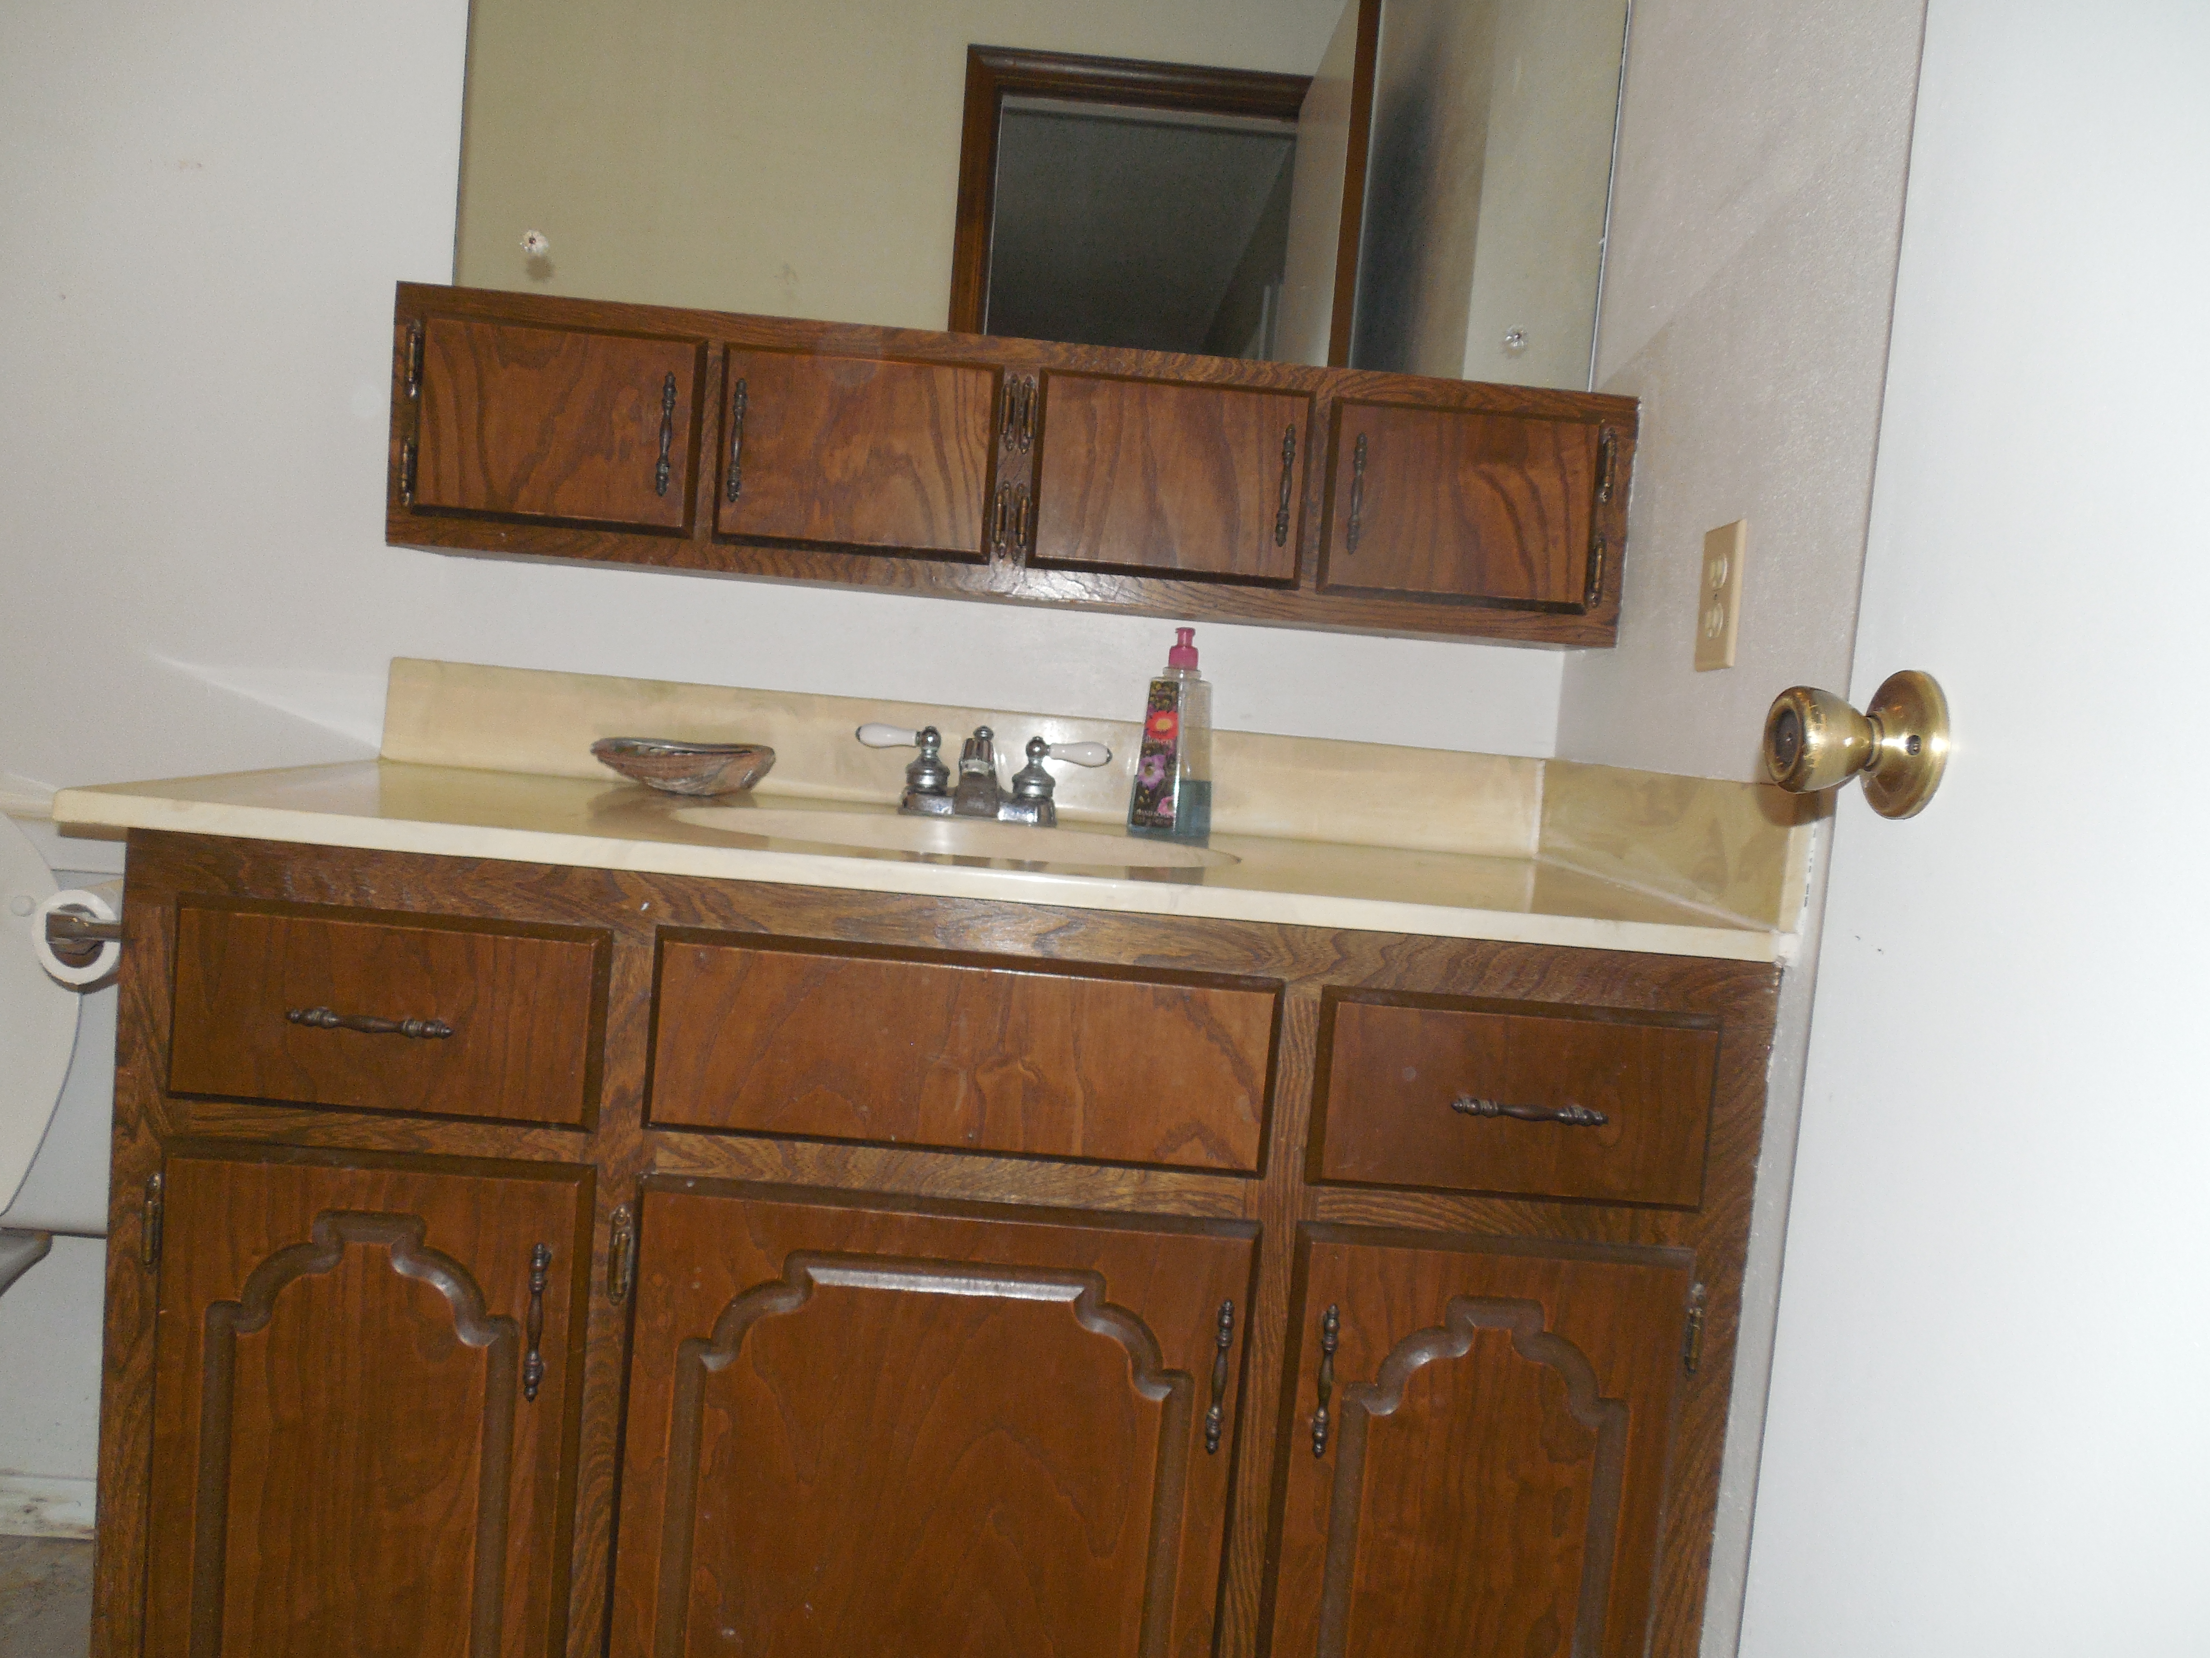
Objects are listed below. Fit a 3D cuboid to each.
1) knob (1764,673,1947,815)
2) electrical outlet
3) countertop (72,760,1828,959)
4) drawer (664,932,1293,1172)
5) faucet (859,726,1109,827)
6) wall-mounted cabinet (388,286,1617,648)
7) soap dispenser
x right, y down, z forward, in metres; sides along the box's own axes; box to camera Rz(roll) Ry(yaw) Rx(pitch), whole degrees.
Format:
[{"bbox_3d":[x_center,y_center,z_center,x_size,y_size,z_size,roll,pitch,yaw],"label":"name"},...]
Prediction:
[{"bbox_3d":[0.342,-0.042,0.737,0.058,0.068,0.068,5,4,-3],"label":"knob"},{"bbox_3d":[0.494,-0.186,1.286,0.007,0.115,0.072,5,4,-3],"label":"electrical outlet"},{"bbox_3d":[-0.123,0.014,1.379,1.194,0.024,0.560,5,4,-3],"label":"countertop"},{"bbox_3d":[-0.099,0.160,1.125,0.441,0.145,0.020,5,4,-3],"label":"drawer"},{"bbox_3d":[-0.116,-0.049,1.488,0.245,0.086,0.148,5,4,-3],"label":"faucet"},{"bbox_3d":[-0.080,-0.339,1.553,1.150,0.234,0.160,5,4,-3],"label":"wall-mounted cabinet"},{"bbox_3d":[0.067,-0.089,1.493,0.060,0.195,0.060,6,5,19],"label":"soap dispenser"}]

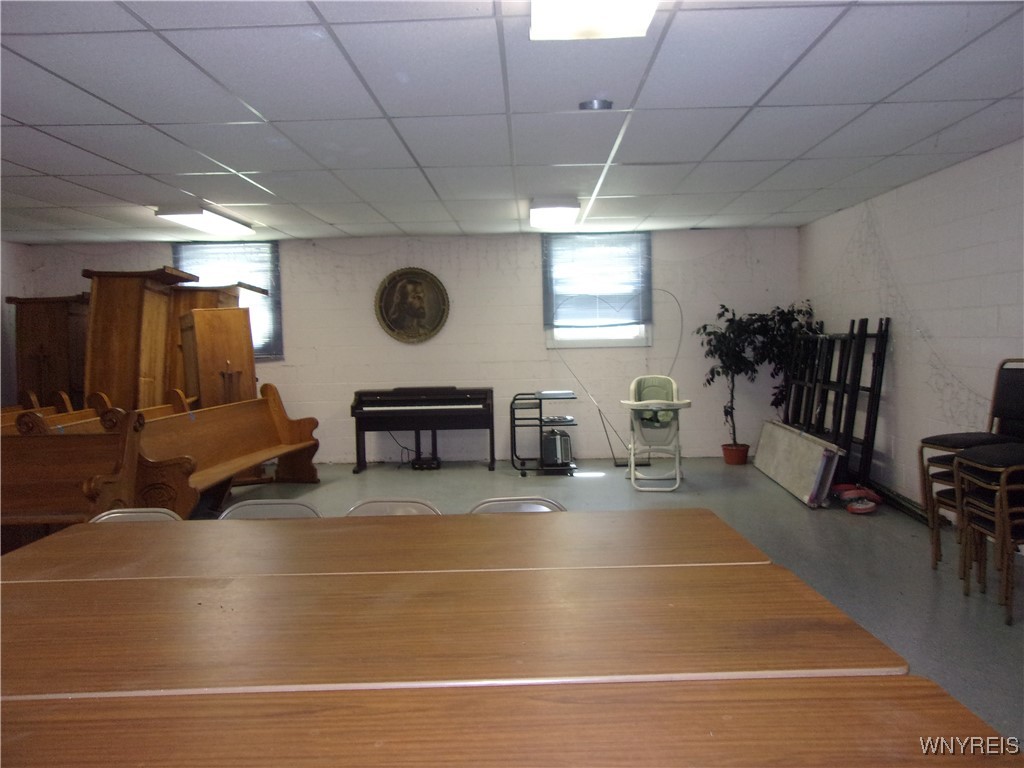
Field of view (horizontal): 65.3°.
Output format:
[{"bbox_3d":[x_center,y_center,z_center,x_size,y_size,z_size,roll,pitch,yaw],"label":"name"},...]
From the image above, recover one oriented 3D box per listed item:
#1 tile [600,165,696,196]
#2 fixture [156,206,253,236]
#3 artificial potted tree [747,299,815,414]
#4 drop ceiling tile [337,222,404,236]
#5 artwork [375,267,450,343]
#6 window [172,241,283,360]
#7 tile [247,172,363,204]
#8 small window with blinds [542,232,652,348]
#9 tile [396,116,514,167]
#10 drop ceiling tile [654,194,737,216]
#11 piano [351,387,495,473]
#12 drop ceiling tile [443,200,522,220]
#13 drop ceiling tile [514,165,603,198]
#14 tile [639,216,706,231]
[{"bbox_3d":[0.949,-1.482,5.805,0.605,0.020,1.210,-1,3,1],"label":"tile"},{"bbox_3d":[-2.632,-1.434,7.005,0.370,0.085,1.230,-1,3,1],"label":"fixture"},{"bbox_3d":[2.717,-0.007,8.070,0.740,1.640,0.720,-1,3,1],"label":"artificial potted tree"},{"bbox_3d":[-1.447,-1.583,8.211,0.604,0.020,1.018,-1,3,1],"label":"drop ceiling tile"},{"bbox_3d":[-1.074,-0.855,8.590,0.815,0.815,0.050,-1,3,1],"label":"artwork"},{"bbox_3d":[-3.113,-0.900,8.764,1.180,1.310,0.100,-1,3,2],"label":"window"},{"bbox_3d":[-1.496,-1.432,5.866,0.605,0.020,1.209,-1,3,1],"label":"tile"},{"bbox_3d":[0.947,-1.020,8.713,1.180,1.240,0.100,-1,3,-1],"label":"small window with blinds"},{"bbox_3d":[-0.304,-1.389,4.609,0.605,0.025,1.212,-1,3,2],"label":"tile"},{"bbox_3d":[1.588,-1.567,7.000,0.605,0.020,1.210,-1,3,1],"label":"drop ceiling tile"},{"bbox_3d":[-0.919,0.466,8.468,1.450,0.850,0.500,-1,3,-1],"label":"piano"},{"bbox_3d":[-0.248,-1.530,7.052,0.605,0.020,1.209,-1,3,1],"label":"drop ceiling tile"},{"bbox_3d":[0.332,-1.469,5.820,0.605,0.020,1.209,-1,3,1],"label":"drop ceiling tile"},{"bbox_3d":[1.607,-1.635,8.159,0.605,0.020,1.080,-1,3,1],"label":"tile"}]

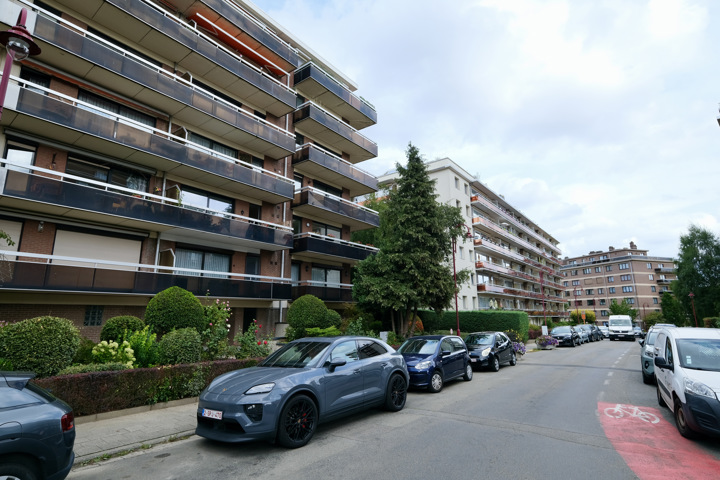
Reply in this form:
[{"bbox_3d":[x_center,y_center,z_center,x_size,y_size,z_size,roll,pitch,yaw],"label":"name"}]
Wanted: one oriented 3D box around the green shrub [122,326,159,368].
[{"bbox_3d":[-6.239,3.147,9.644,0.880,1.320,0.880,-11,-16,39],"label":"green shrub"}]

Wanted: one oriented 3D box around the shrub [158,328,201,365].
[{"bbox_3d":[-4.950,3.095,9.366,1.100,1.300,1.100,-10,-16,38],"label":"shrub"}]

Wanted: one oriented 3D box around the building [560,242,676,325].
[{"bbox_3d":[70.581,14.697,94.932,17.000,19.290,23.000,4,-13,-19],"label":"building"}]

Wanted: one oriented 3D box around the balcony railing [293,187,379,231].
[{"bbox_3d":[-1.425,-2.008,23.706,1.650,1.120,7.050,-11,-16,39],"label":"balcony railing"}]

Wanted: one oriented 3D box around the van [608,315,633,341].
[{"bbox_3d":[27.871,9.370,36.251,2.050,2.560,6.100,-10,-16,38],"label":"van"}]

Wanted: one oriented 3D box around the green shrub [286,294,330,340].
[{"bbox_3d":[-2.521,3.843,16.645,1.950,2.300,1.950,0,-12,0],"label":"green shrub"}]

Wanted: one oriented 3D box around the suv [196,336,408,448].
[{"bbox_3d":[-0.786,2.822,7.134,1.950,1.620,4.780,-10,-17,37],"label":"suv"}]

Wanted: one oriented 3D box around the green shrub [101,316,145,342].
[{"bbox_3d":[-7.668,3.149,10.928,1.150,1.360,1.200,-11,-16,39],"label":"green shrub"}]

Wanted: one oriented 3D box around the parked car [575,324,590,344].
[{"bbox_3d":[19.865,8.744,31.480,1.750,1.500,4.100,-11,-17,39],"label":"parked car"}]

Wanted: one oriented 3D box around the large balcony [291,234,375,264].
[{"bbox_3d":[-1.389,0.838,22.260,1.500,1.150,6.850,-10,-16,38],"label":"large balcony"}]

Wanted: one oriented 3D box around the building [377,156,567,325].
[{"bbox_3d":[23.659,6.040,61.241,14.000,19.800,55.000,-11,-16,39],"label":"building"}]

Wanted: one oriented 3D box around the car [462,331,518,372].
[{"bbox_3d":[5.551,4.815,14.955,1.620,1.470,3.500,-10,-16,38],"label":"car"}]

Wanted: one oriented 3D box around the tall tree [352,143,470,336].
[{"bbox_3d":[2.932,0.199,21.422,6.400,12.800,6.400,0,-12,0],"label":"tall tree"}]

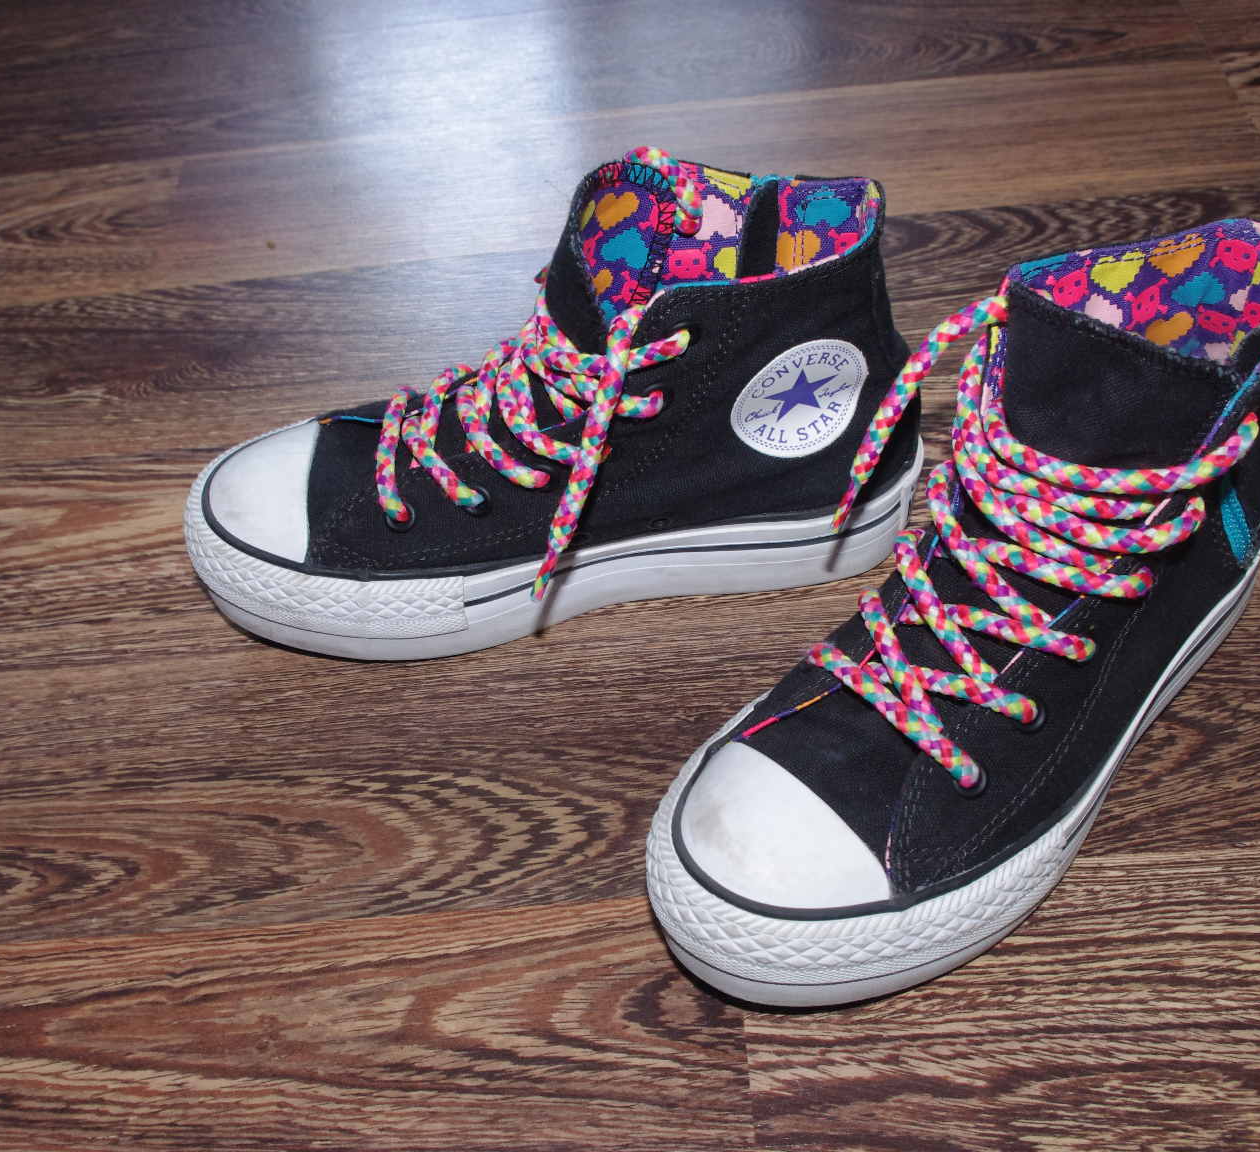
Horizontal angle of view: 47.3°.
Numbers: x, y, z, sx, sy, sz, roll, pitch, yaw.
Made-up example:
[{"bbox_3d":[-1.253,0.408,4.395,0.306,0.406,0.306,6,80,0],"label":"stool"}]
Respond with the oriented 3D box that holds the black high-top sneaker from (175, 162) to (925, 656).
[{"bbox_3d":[-0.030,-0.056,0.434,0.241,0.147,0.089,-6,50,1],"label":"black high-top sneaker"}]

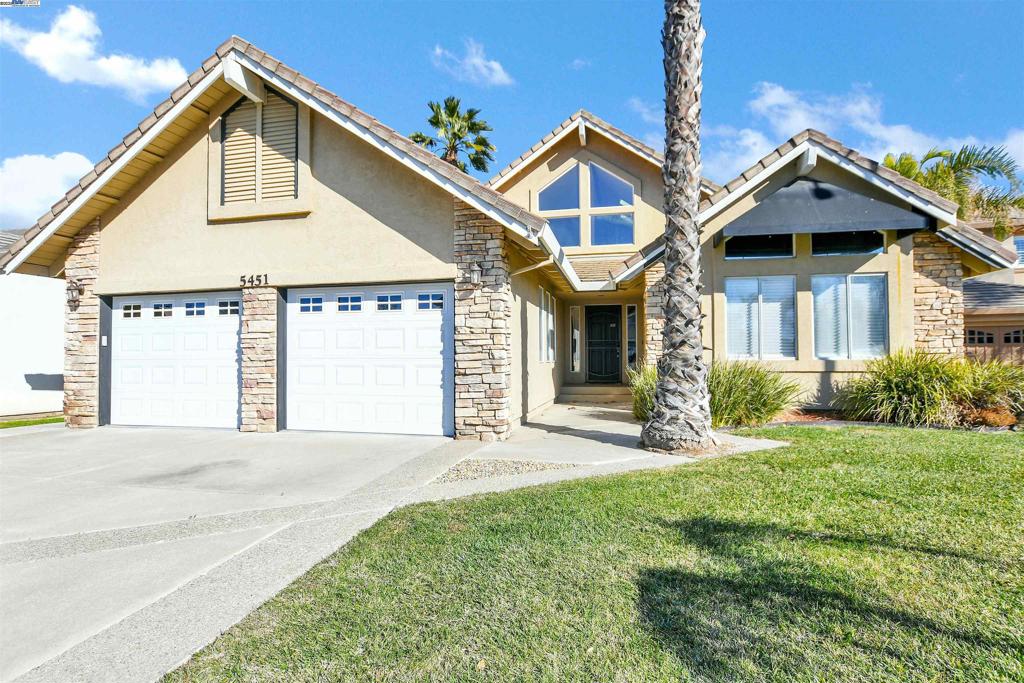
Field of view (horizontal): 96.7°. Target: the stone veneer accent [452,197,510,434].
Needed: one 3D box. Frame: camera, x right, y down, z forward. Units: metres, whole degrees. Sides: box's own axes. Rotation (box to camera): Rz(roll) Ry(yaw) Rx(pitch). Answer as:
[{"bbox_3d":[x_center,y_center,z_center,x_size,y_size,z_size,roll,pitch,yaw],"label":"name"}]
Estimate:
[{"bbox_3d":[-0.396,-0.370,6.136,0.720,3.350,0.300,-1,-1,13],"label":"stone veneer accent"}]

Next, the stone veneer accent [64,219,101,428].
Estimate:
[{"bbox_3d":[-7.032,-0.302,7.622,0.720,3.460,0.300,-1,-1,13],"label":"stone veneer accent"}]

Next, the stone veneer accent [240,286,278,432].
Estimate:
[{"bbox_3d":[-3.716,0.273,6.835,0.620,2.135,0.240,-1,-1,13],"label":"stone veneer accent"}]

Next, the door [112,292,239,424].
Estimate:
[{"bbox_3d":[-5.354,0.287,7.345,2.763,2.125,0.080,-1,-1,13],"label":"door"}]

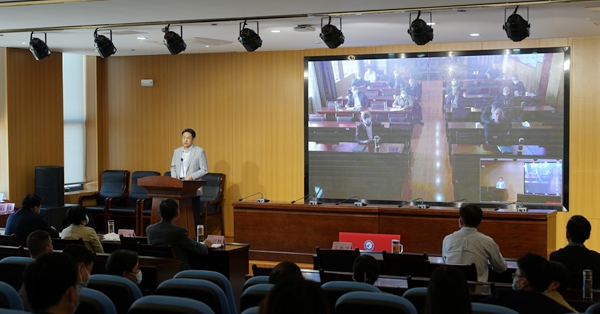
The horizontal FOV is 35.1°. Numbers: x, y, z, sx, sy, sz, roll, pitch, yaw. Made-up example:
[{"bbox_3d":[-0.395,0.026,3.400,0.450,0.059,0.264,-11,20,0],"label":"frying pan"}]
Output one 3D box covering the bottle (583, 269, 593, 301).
[{"bbox_3d":[2.060,0.921,6.805,0.070,0.228,0.070,1,2,25],"label":"bottle"}]

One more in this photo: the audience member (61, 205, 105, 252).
[{"bbox_3d":[-2.064,1.061,9.369,0.480,1.176,0.750,1,2,26],"label":"audience member"}]

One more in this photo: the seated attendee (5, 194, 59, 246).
[{"bbox_3d":[-2.640,1.002,9.620,0.580,1.281,0.800,1,2,27],"label":"seated attendee"}]

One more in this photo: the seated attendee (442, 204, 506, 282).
[{"bbox_3d":[1.442,1.032,7.777,0.540,1.324,0.800,0,2,17],"label":"seated attendee"}]

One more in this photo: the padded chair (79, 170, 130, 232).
[{"bbox_3d":[-3.272,0.736,15.871,0.610,1.030,0.650,1,2,25],"label":"padded chair"}]

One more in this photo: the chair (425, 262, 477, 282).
[{"bbox_3d":[1.370,1.300,8.213,0.440,0.870,0.520,1,2,25],"label":"chair"}]

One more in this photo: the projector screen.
[{"bbox_3d":[1.891,-0.387,13.778,3.942,2.256,0.120,1,2,24],"label":"projector screen"}]

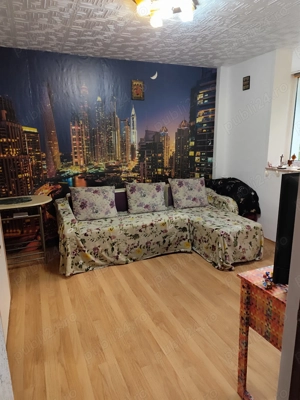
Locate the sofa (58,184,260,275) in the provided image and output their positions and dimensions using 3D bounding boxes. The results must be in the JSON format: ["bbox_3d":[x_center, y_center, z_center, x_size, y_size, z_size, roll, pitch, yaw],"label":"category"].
[{"bbox_3d":[0.054,0.326,3.326,2.274,0.786,1.401,-6,14,-23],"label":"sofa"}]

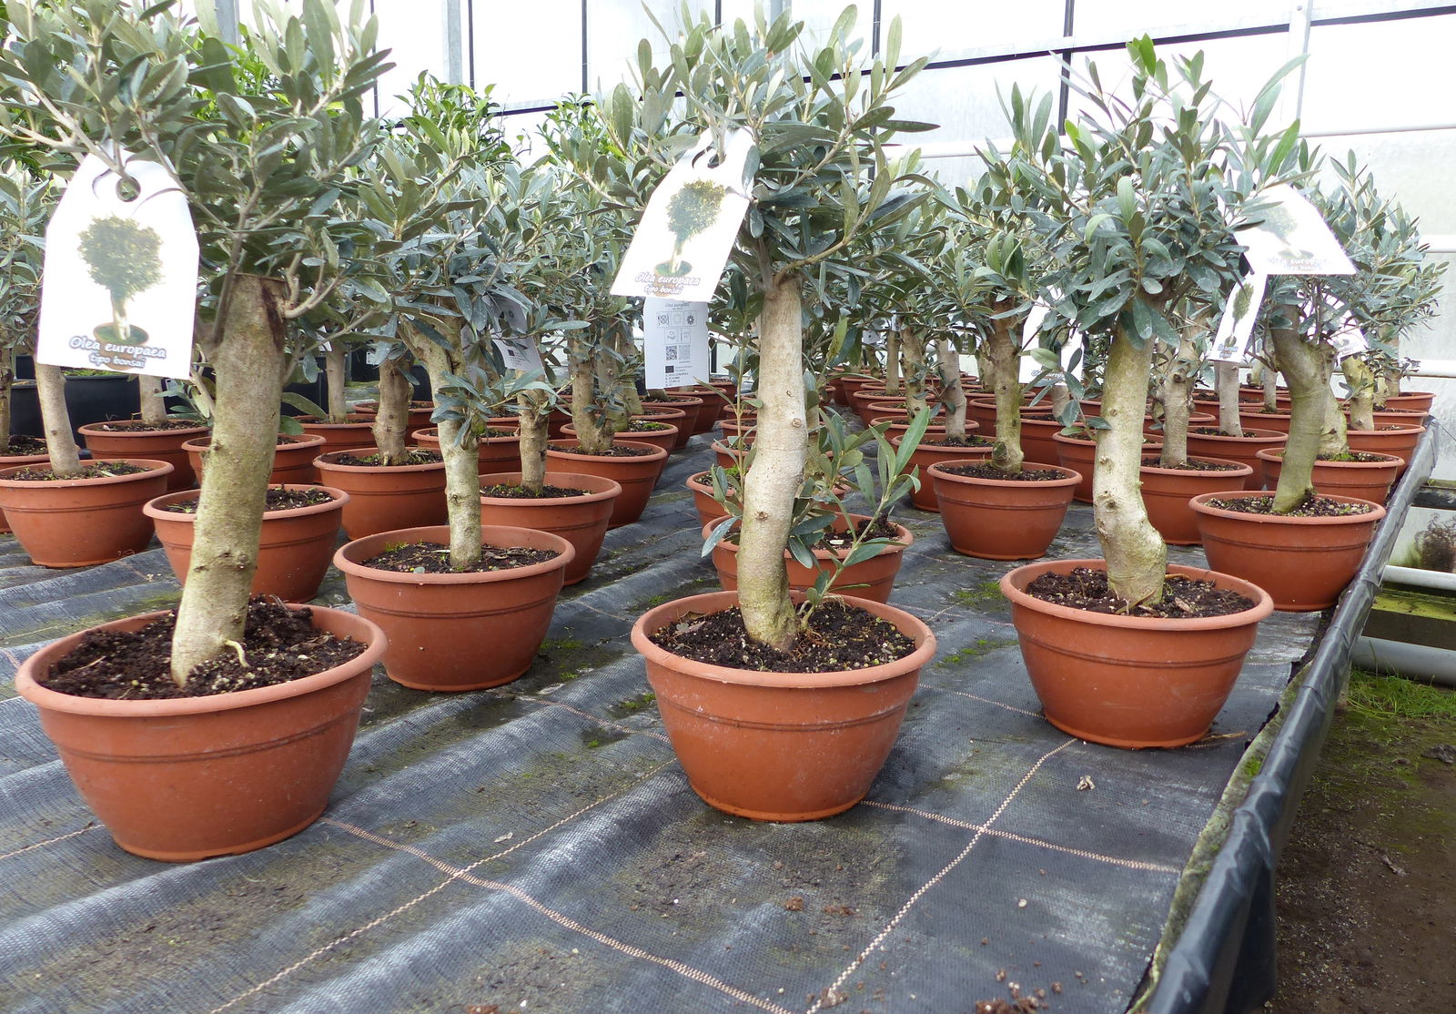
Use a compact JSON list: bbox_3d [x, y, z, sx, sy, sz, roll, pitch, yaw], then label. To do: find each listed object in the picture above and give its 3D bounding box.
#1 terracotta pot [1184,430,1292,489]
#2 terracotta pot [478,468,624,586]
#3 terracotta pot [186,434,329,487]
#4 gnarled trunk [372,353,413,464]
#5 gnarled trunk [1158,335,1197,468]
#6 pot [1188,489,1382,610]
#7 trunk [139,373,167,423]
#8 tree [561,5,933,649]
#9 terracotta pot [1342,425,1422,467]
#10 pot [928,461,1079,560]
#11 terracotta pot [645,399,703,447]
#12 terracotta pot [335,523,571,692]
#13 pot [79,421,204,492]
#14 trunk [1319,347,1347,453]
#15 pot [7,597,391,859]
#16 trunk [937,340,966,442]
[{"bbox_3d":[1.080,-0.100,2.290,0.238,0.125,0.238,1,11,0],"label":"terracotta pot"},{"bbox_3d":[-0.288,0.034,1.600,0.255,0.134,0.255,1,11,0],"label":"terracotta pot"},{"bbox_3d":[-0.973,-0.068,2.177,0.272,0.148,0.272,1,10,0],"label":"terracotta pot"},{"bbox_3d":[-0.555,-0.162,1.742,0.068,0.179,0.059,-2,11,-17],"label":"gnarled trunk"},{"bbox_3d":[0.816,-0.192,1.909,0.067,0.239,0.058,5,11,23],"label":"gnarled trunk"},{"bbox_3d":[0.864,0.067,1.645,0.272,0.148,0.272,1,10,0],"label":"pot"},{"bbox_3d":[-1.214,-0.260,2.215,0.063,0.166,0.061,-5,12,-28],"label":"trunk"},{"bbox_3d":[0.015,-0.131,0.847,0.298,0.510,0.281,1,11,0],"label":"tree"},{"bbox_3d":[1.742,-0.146,2.875,0.272,0.148,0.272,1,10,0],"label":"terracotta pot"},{"bbox_3d":[0.498,0.005,1.911,0.272,0.148,0.272,1,10,0],"label":"pot"},{"bbox_3d":[-0.186,-0.226,2.838,0.238,0.125,0.238,1,11,0],"label":"terracotta pot"},{"bbox_3d":[-0.317,0.118,1.244,0.272,0.148,0.272,1,10,0],"label":"terracotta pot"},{"bbox_3d":[-1.375,-0.121,2.495,0.272,0.148,0.272,1,10,0],"label":"pot"},{"bbox_3d":[1.178,-0.209,2.056,0.066,0.217,0.064,7,12,29],"label":"trunk"},{"bbox_3d":[-0.372,0.163,0.770,0.238,0.125,0.238,1,11,0],"label":"pot"},{"bbox_3d":[0.474,-0.258,2.239,0.061,0.242,0.051,1,11,0],"label":"trunk"}]

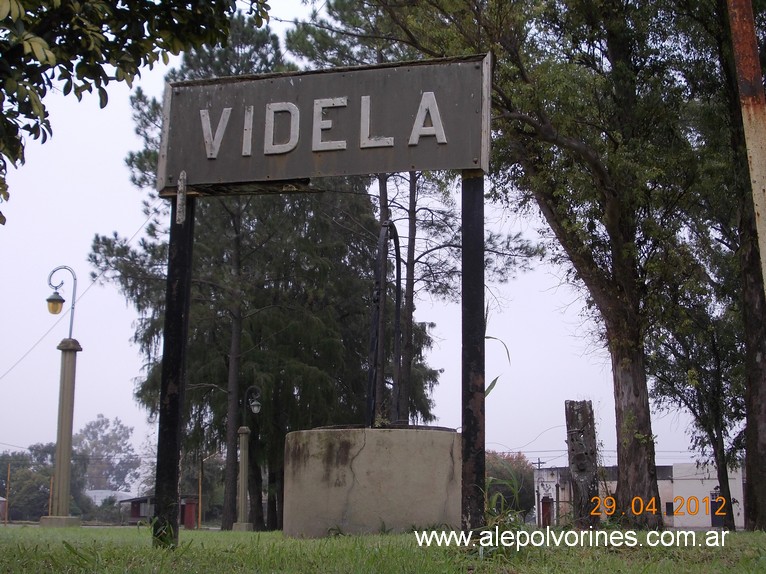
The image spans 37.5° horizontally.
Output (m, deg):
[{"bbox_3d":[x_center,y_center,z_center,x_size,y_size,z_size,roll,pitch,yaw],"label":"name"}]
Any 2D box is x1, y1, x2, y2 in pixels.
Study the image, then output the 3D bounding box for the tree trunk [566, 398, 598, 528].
[{"bbox_3d":[3.394,3.019,19.209,0.490,2.140,0.480,-2,-11,0],"label":"tree trunk"}]

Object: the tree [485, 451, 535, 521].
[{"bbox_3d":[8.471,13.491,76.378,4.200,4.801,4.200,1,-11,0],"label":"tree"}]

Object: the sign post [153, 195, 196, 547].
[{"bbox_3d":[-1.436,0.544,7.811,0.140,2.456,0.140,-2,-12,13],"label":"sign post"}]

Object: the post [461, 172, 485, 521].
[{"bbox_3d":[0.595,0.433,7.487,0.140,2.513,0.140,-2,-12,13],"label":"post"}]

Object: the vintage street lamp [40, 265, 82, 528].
[{"bbox_3d":[-4.987,1.659,17.645,0.740,4.084,0.620,-1,-11,0],"label":"vintage street lamp"}]

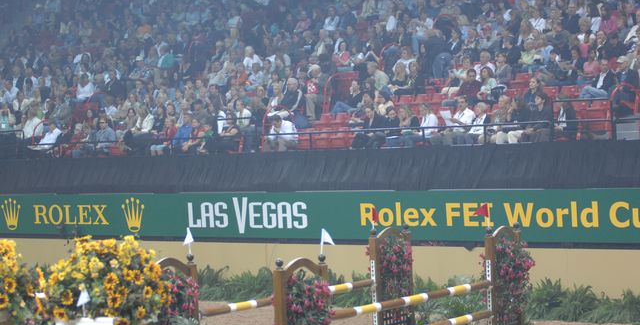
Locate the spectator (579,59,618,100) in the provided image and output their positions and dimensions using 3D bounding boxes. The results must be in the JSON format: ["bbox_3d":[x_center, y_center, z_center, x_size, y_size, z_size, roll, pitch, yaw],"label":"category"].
[{"bbox_3d":[5.535,-1.434,36.905,0.800,1.250,0.520,-2,1,-42],"label":"spectator"}]

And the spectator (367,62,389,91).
[{"bbox_3d":[1.326,-1.752,44.034,0.800,1.220,0.500,-3,1,-37],"label":"spectator"}]

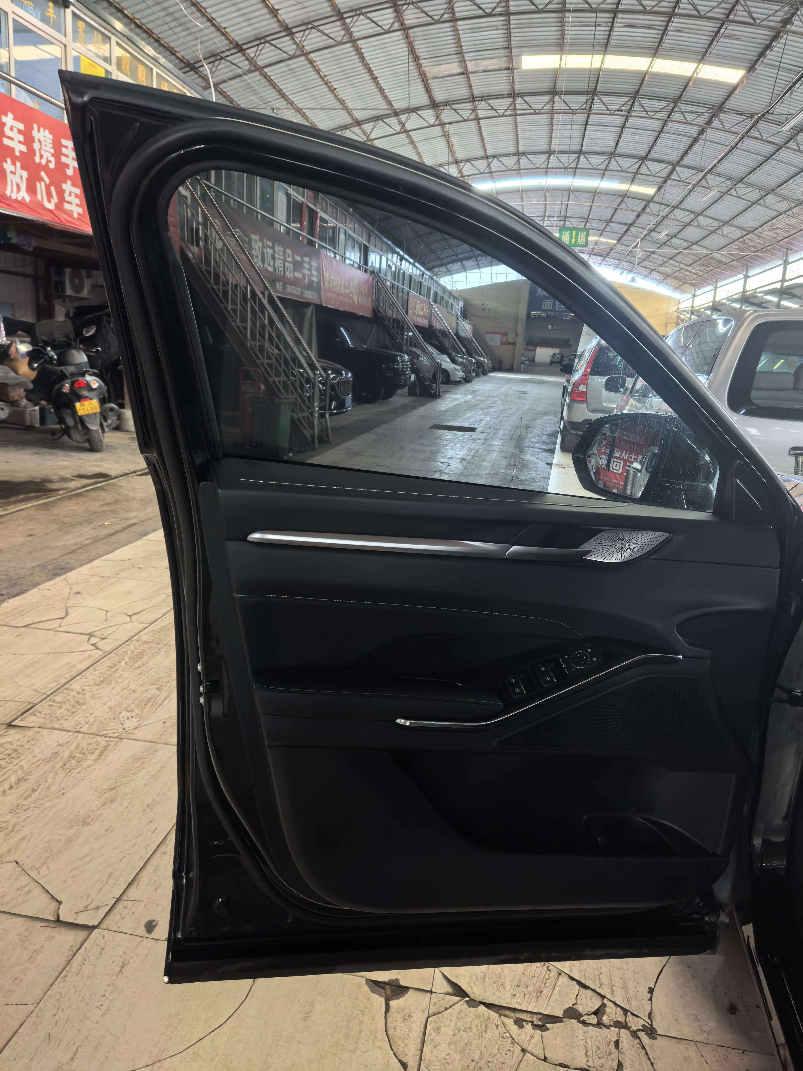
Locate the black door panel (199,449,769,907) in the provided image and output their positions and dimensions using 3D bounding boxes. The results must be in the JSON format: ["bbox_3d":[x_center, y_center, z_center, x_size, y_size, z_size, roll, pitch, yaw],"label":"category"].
[{"bbox_3d":[0.116,0.252,1.082,0.791,0.710,0.140,1,14,-3],"label":"black door panel"}]

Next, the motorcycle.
[{"bbox_3d":[-3.827,-1.726,8.727,0.760,1.290,1.850,-13,19,-28],"label":"motorcycle"}]

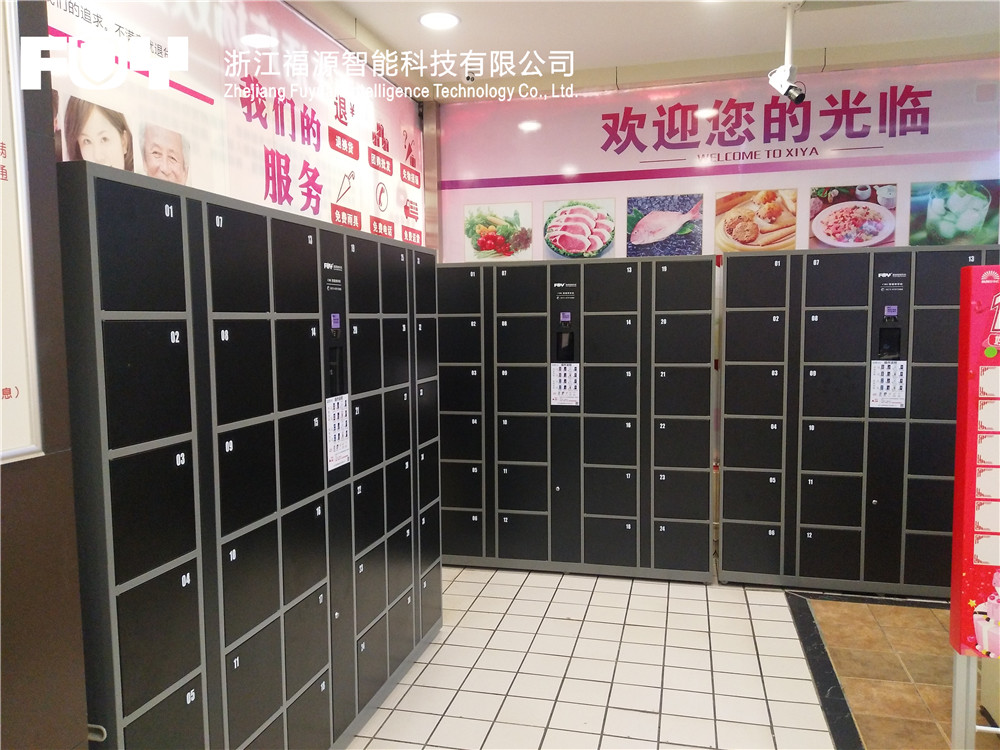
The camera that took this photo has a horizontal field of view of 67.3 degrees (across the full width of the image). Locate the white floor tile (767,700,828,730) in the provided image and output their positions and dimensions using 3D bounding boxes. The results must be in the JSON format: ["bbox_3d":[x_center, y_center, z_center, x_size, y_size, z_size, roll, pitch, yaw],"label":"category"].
[{"bbox_3d":[1.132,1.302,2.857,0.196,0.010,0.196,1,5,14],"label":"white floor tile"}]

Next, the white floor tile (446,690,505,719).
[{"bbox_3d":[-0.093,1.307,2.958,0.196,0.010,0.196,1,5,14],"label":"white floor tile"}]

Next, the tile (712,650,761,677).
[{"bbox_3d":[1.022,1.253,3.261,0.197,0.010,0.197,1,5,14],"label":"tile"}]

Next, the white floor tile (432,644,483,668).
[{"bbox_3d":[-0.192,1.265,3.378,0.195,0.010,0.195,0,5,14],"label":"white floor tile"}]

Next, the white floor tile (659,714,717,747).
[{"bbox_3d":[0.681,1.298,2.730,0.197,0.010,0.197,1,5,14],"label":"white floor tile"}]

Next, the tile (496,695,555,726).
[{"bbox_3d":[0.100,1.293,2.877,0.196,0.010,0.196,1,5,14],"label":"tile"}]

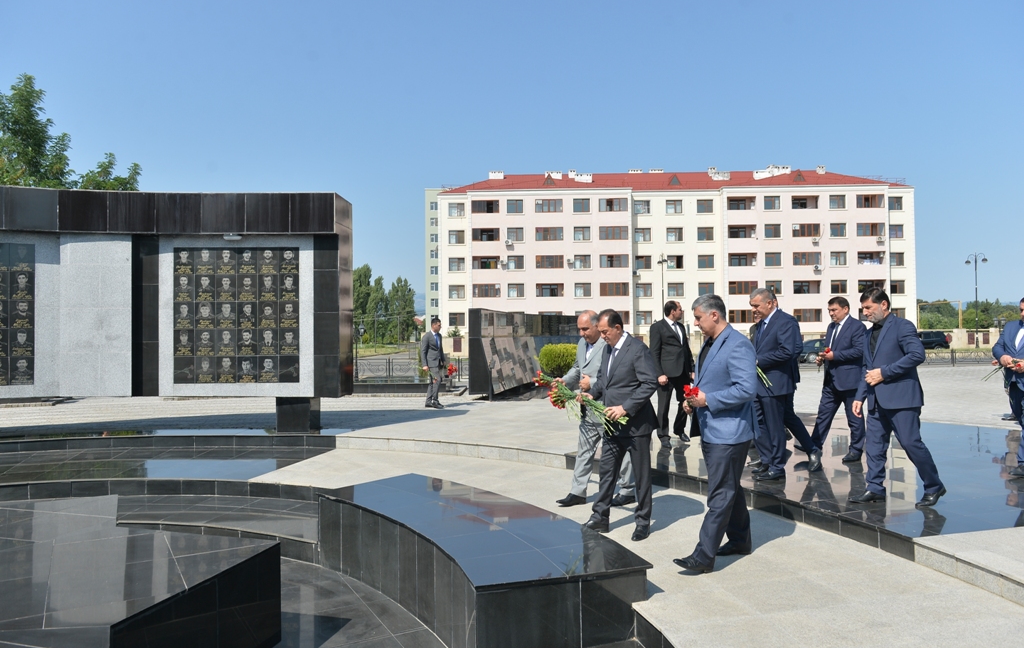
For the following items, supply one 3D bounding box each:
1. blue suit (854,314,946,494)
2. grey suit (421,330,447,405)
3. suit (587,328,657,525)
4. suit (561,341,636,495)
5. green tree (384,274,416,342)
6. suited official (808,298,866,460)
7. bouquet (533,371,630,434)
[{"bbox_3d":[3.142,0.656,5.540,0.570,1.480,0.530,0,-1,-15],"label":"blue suit"},{"bbox_3d":[-1.541,0.847,13.400,0.420,1.458,0.510,-2,-2,31],"label":"grey suit"},{"bbox_3d":[0.879,0.821,5.318,0.460,1.490,0.540,0,-1,-30],"label":"suit"},{"bbox_3d":[0.803,0.851,6.188,0.540,1.460,0.520,0,-1,-20],"label":"suit"},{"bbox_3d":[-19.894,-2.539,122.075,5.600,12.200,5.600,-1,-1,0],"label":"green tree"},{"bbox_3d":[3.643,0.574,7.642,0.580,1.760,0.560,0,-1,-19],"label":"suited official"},{"bbox_3d":[0.540,0.594,5.300,0.780,0.320,0.320,27,11,27],"label":"bouquet"}]

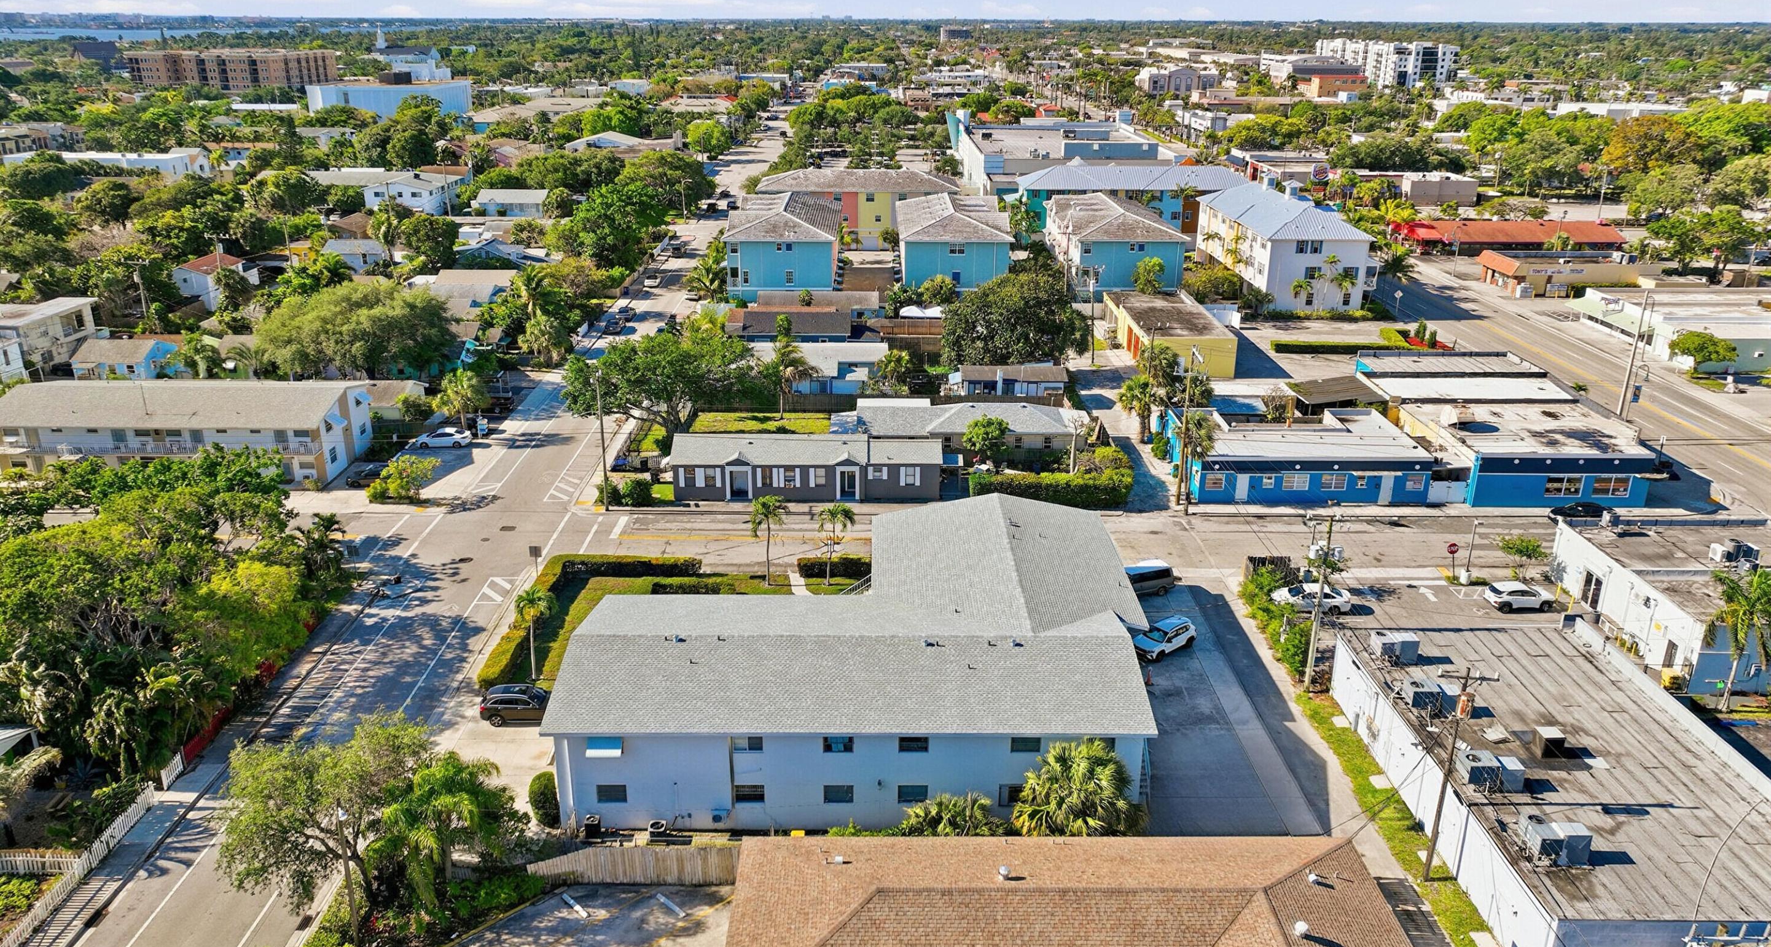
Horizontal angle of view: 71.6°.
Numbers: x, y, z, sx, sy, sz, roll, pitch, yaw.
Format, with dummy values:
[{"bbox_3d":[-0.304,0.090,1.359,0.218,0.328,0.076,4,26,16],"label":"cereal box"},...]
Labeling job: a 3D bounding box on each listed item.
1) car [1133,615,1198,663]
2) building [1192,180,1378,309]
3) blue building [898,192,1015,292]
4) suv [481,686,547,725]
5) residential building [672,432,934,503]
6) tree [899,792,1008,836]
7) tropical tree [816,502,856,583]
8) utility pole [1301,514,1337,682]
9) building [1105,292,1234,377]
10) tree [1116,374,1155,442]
[{"bbox_3d":[16.399,9.526,72.025,4.450,1.640,1.840,-15,25,-36],"label":"car"},{"bbox_3d":[53.856,-33.087,170.027,13.600,12.800,38.500,0,20,0],"label":"building"},{"bbox_3d":[8.814,-31.114,166.740,14.300,11.100,31.800,0,20,0],"label":"blue building"},{"bbox_3d":[-18.993,12.218,64.920,4.700,1.660,1.900,0,20,0],"label":"suv"},{"bbox_3d":[-5.943,-1.006,95.423,20.400,4.300,7.200,0,20,0],"label":"residential building"},{"bbox_3d":[2.804,15.323,53.211,4.500,2.700,3.000,0,20,0],"label":"tree"},{"bbox_3d":[-3.163,4.496,77.889,2.500,5.700,2.400,0,20,0],"label":"tropical tree"},{"bbox_3d":[23.029,6.965,65.119,1.900,10.150,1.000,0,20,0],"label":"utility pole"},{"bbox_3d":[30.447,-15.478,133.693,9.800,4.300,22.200,0,20,0],"label":"building"},{"bbox_3d":[21.770,-5.575,106.579,3.500,6.200,3.300,0,20,0],"label":"tree"}]

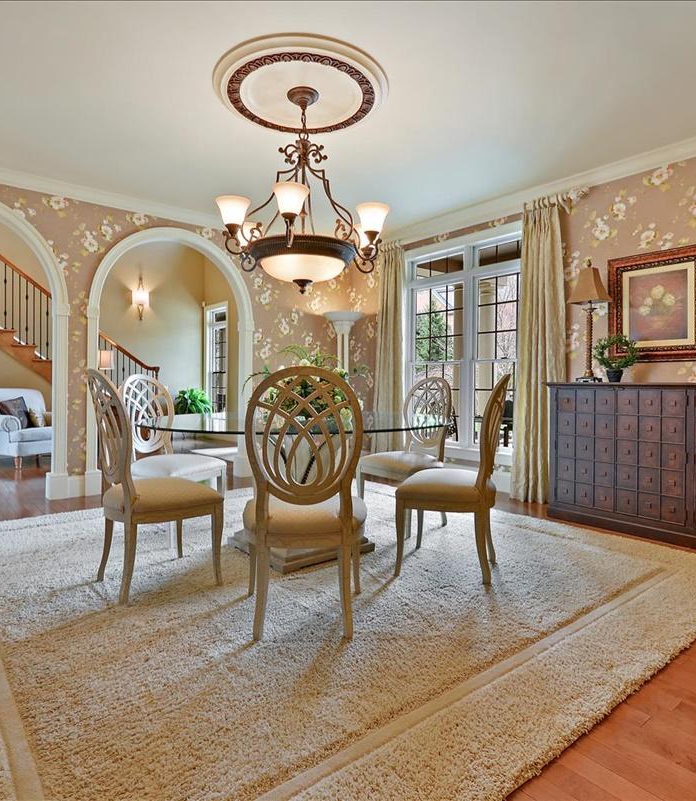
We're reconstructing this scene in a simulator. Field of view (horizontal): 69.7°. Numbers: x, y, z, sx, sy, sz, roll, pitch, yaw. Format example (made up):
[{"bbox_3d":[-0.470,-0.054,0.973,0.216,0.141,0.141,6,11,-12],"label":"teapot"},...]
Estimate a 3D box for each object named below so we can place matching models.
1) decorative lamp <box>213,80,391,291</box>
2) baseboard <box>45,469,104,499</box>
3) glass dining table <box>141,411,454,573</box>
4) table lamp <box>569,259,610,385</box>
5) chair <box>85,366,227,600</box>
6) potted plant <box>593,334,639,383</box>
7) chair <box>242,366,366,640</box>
[{"bbox_3d":[-0.274,-1.204,2.950,0.980,1.130,0.950,1,1,0],"label":"decorative lamp"},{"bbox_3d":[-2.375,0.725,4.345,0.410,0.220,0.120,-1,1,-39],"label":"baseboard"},{"bbox_3d":[-0.283,0.497,3.030,1.820,0.775,1.820,0,1,0],"label":"glass dining table"},{"bbox_3d":[1.806,-0.597,3.740,0.230,0.930,0.230,-1,1,-39],"label":"table lamp"},{"bbox_3d":[-0.973,0.374,2.474,0.580,1.050,0.520,-1,2,-41],"label":"chair"},{"bbox_3d":[1.927,-0.303,3.604,0.170,0.350,0.290,-1,1,-39],"label":"potted plant"},{"bbox_3d":[-0.185,0.391,2.108,0.520,1.050,0.580,0,1,-3],"label":"chair"}]

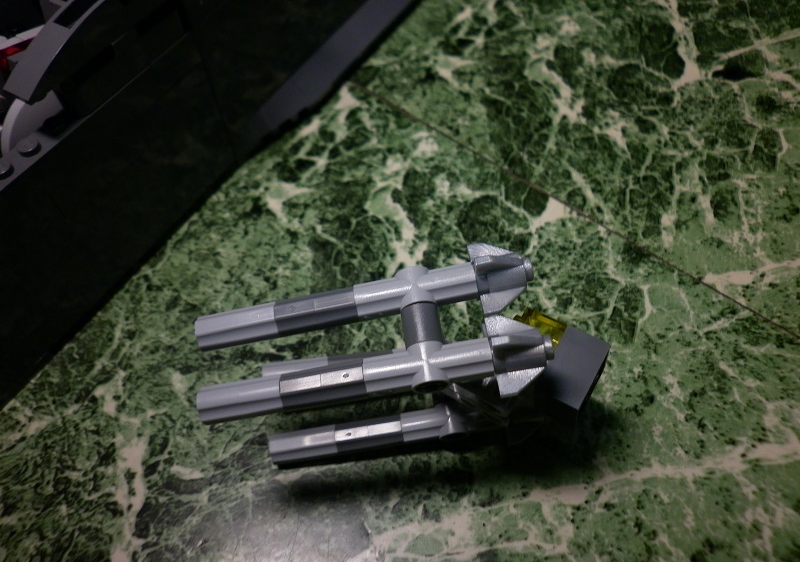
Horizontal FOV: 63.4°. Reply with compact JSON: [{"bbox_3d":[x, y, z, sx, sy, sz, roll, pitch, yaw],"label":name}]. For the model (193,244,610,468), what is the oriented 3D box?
[{"bbox_3d":[0.004,0.018,0.140,0.084,0.051,0.032,-10,61,2],"label":"model"}]

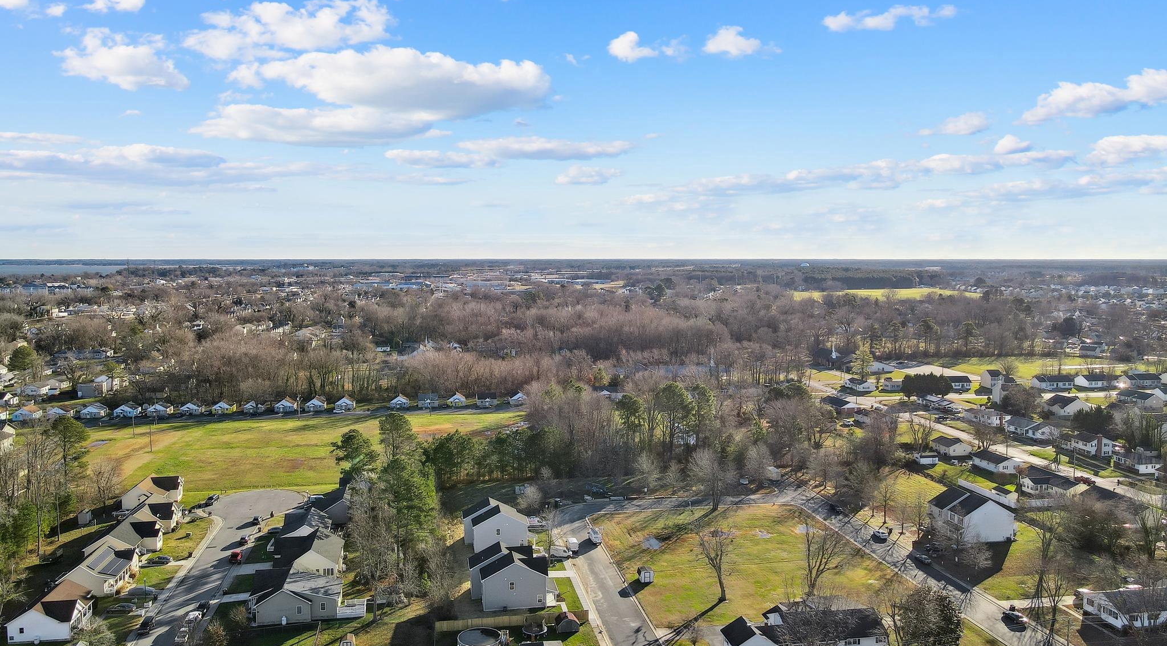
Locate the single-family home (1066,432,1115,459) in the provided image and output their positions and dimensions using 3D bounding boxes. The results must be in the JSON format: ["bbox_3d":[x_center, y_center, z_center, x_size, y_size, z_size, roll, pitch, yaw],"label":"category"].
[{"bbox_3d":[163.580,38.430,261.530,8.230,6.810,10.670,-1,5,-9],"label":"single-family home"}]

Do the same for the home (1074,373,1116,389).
[{"bbox_3d":[263.445,29.624,416.770,15.250,5.740,9.500,-1,5,-10],"label":"home"}]

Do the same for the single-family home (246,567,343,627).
[{"bbox_3d":[-51.660,48.330,145.390,15.750,6.000,12.400,-1,5,-9],"label":"single-family home"}]

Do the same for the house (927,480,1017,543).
[{"bbox_3d":[88.750,43.470,185.430,13.820,9.150,11.990,-1,5,-8],"label":"house"}]

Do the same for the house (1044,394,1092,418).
[{"bbox_3d":[206.071,34.844,344.966,14.850,7.030,13.370,-1,5,-10],"label":"house"}]

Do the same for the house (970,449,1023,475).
[{"bbox_3d":[129.377,43.337,254.377,8.410,4.850,13.270,-1,5,-10],"label":"house"}]

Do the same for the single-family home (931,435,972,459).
[{"bbox_3d":[125.214,41.670,274.786,8.710,4.850,10.890,-1,5,-10],"label":"single-family home"}]

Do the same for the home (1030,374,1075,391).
[{"bbox_3d":[226.600,28.580,391.470,17.880,5.280,7.620,-1,5,-9],"label":"home"}]

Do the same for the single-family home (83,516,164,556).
[{"bbox_3d":[-102.900,48.642,183.358,13.860,5.840,14.450,-1,5,-10],"label":"single-family home"}]

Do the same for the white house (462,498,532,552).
[{"bbox_3d":[-20.167,46.694,188.354,15.440,8.910,12.870,-1,5,-10],"label":"white house"}]

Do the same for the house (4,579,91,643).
[{"bbox_3d":[-90.330,49.140,138.830,10.260,5.440,12.700,-1,5,-8],"label":"house"}]

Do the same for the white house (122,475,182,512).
[{"bbox_3d":[-110.890,43.270,209.140,11.990,5.690,12.400,-1,5,-10],"label":"white house"}]

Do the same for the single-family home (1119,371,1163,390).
[{"bbox_3d":[288.596,29.378,419.788,18.710,5.740,9.310,-1,5,-10],"label":"single-family home"}]

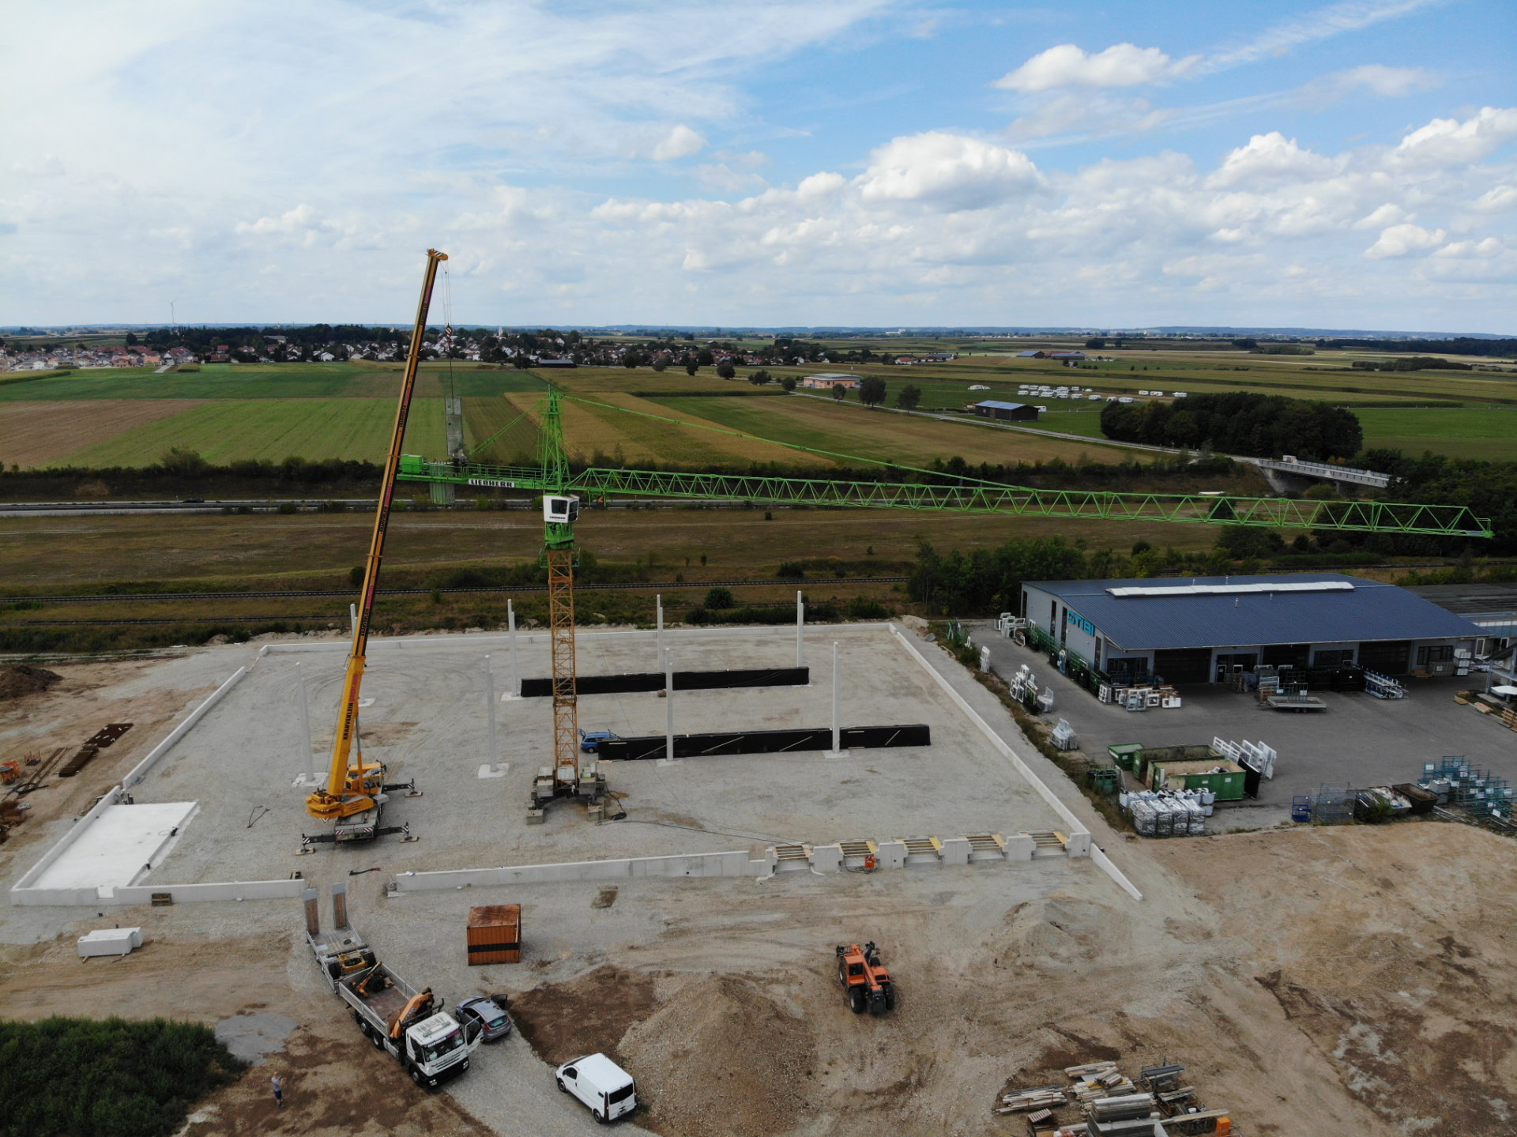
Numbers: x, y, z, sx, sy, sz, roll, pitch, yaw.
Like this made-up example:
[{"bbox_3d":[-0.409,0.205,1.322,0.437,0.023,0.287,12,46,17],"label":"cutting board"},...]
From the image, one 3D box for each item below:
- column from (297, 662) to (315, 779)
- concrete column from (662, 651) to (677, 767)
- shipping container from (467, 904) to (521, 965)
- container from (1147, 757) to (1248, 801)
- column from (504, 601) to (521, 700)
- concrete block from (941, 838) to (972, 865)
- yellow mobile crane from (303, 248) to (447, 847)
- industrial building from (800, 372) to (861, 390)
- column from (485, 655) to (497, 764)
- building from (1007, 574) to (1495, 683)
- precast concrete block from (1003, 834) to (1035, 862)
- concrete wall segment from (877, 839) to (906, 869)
[{"bbox_3d":[-37.624,12.761,87.387,0.530,10.200,0.530,-2,13,-7],"label":"column"},{"bbox_3d":[-7.654,11.940,91.299,0.530,10.200,0.530,-2,13,-7],"label":"concrete column"},{"bbox_3d":[-16.217,22.503,64.774,2.990,2.600,2.400,-2,13,-7],"label":"shipping container"},{"bbox_3d":[36.165,17.561,86.516,6.700,2.390,2.450,-2,13,-9],"label":"container"},{"bbox_3d":[-25.096,8.196,107.468,0.530,10.200,0.530,-2,13,-7],"label":"column"},{"bbox_3d":[14.392,20.832,77.169,2.467,1.882,0.350,-1,13,-7],"label":"concrete block"},{"bbox_3d":[-28.711,-2.073,79.013,13.260,42.900,12.600,-4,13,-16],"label":"yellow mobile crane"},{"bbox_3d":[46.670,-117.430,659.860,34.000,8.000,24.000,2,13,8],"label":"industrial building"},{"bbox_3d":[-22.617,12.350,89.346,0.530,10.200,0.530,-2,13,-7],"label":"column"},{"bbox_3d":[56.101,6.598,122.510,42.500,7.800,25.600,-2,13,-8],"label":"building"},{"bbox_3d":[19.204,20.723,77.783,2.499,1.924,0.350,-1,13,-7],"label":"precast concrete block"},{"bbox_3d":[9.664,20.944,76.675,2.378,1.900,0.350,-1,13,-7],"label":"concrete wall segment"}]

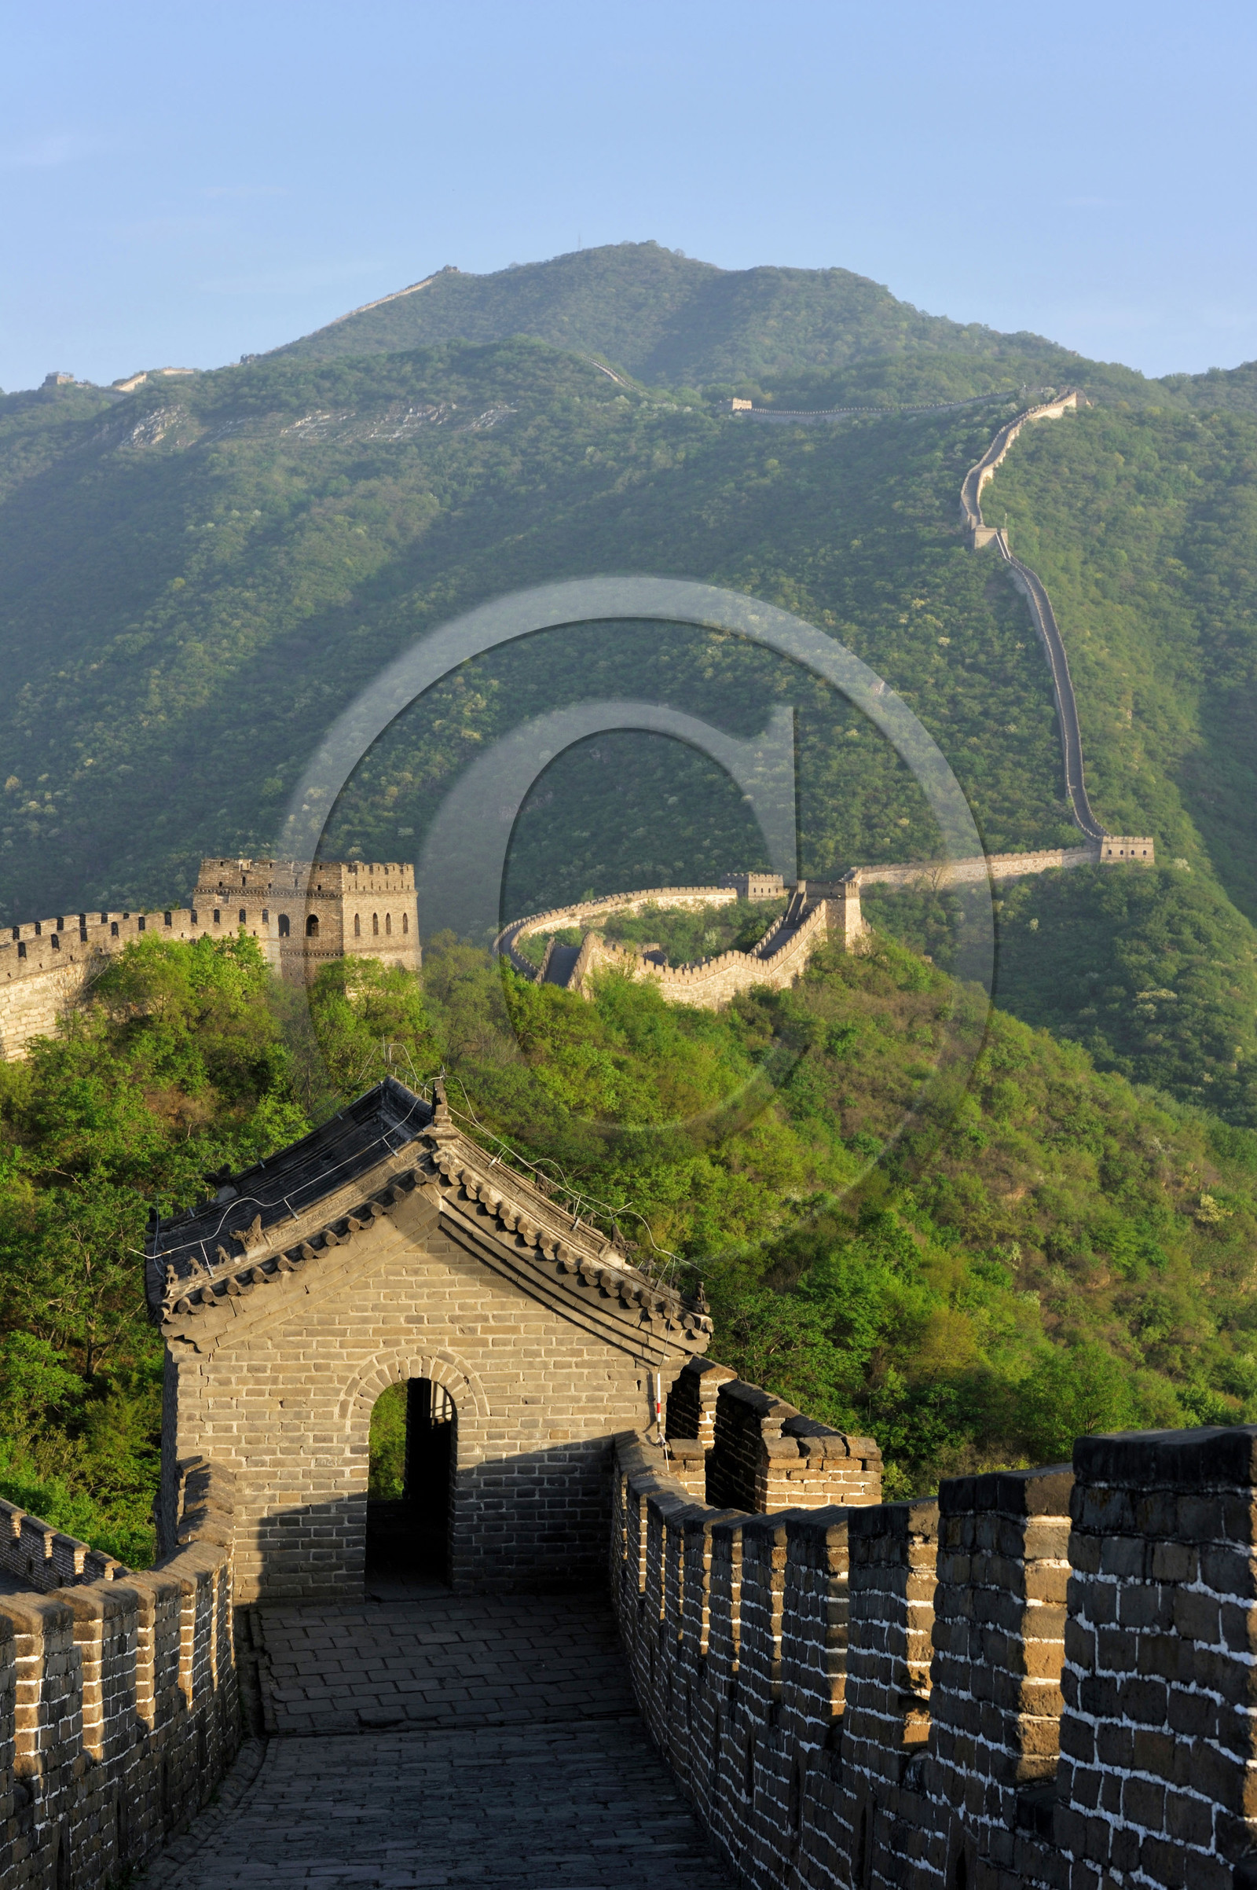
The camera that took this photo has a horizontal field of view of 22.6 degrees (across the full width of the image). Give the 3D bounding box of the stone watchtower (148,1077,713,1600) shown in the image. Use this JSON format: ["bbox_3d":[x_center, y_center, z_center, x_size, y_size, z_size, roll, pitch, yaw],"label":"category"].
[{"bbox_3d":[-2.081,3.535,30.393,5.060,4.770,3.800,1,4,-11],"label":"stone watchtower"}]

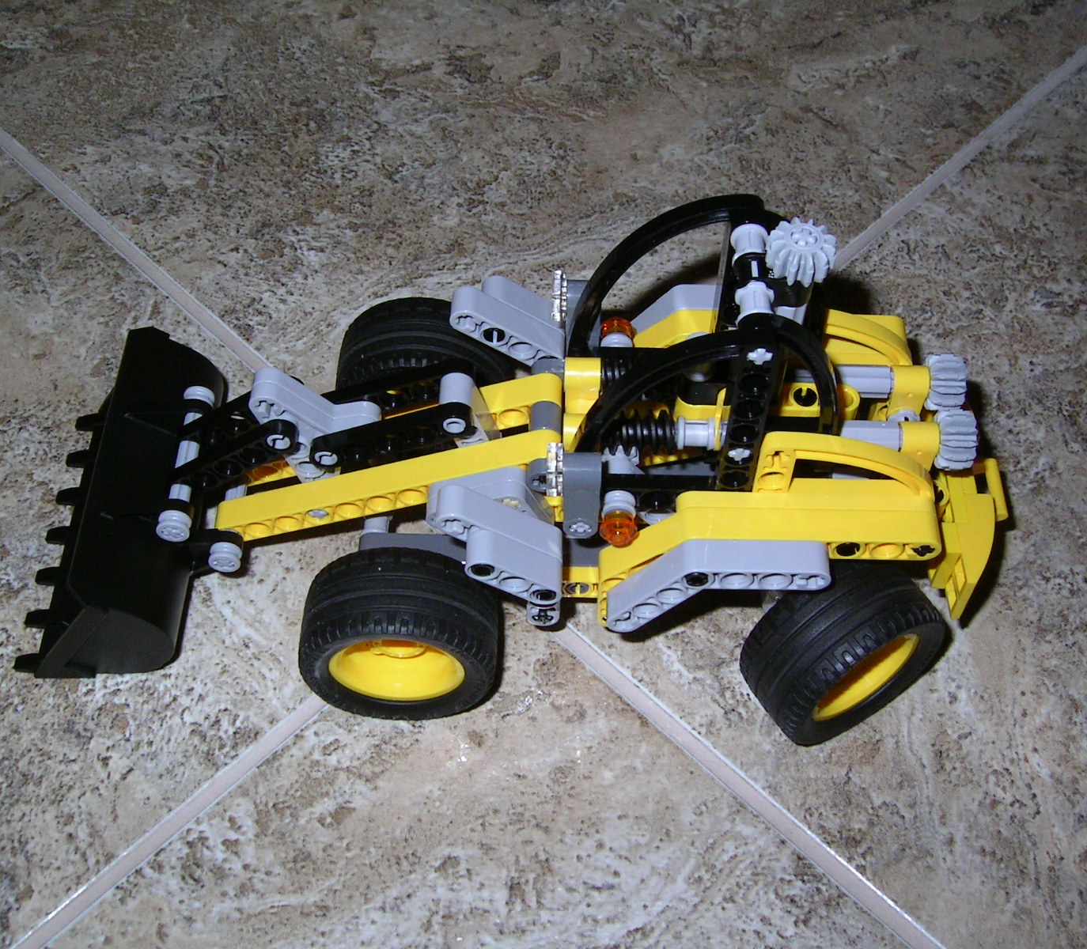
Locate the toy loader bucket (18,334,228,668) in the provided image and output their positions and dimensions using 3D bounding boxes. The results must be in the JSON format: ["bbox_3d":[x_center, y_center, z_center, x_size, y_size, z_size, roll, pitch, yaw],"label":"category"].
[{"bbox_3d":[-0.100,0.005,0.316,0.048,0.038,0.080,1,54,0],"label":"toy loader bucket"}]

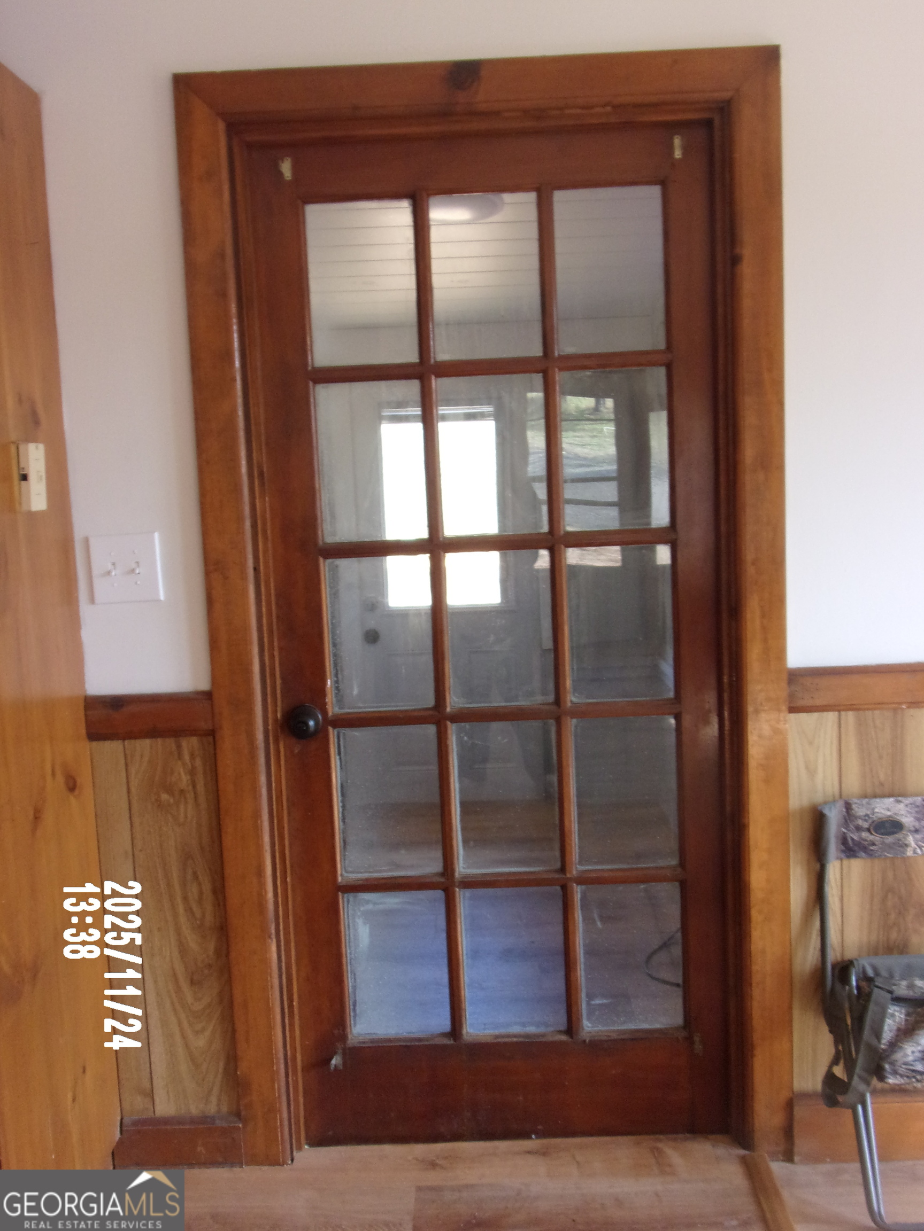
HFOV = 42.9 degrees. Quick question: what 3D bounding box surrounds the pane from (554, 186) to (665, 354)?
[{"bbox_3d":[0.285,-0.664,2.262,0.210,0.311,0.012,-2,6,2],"label":"pane"}]

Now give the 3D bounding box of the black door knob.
[{"bbox_3d":[-0.314,0.216,2.323,0.066,0.066,0.064,-2,6,2],"label":"black door knob"}]

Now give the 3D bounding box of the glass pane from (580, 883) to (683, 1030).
[{"bbox_3d":[0.347,0.700,2.412,0.206,0.309,0.014,-2,6,2],"label":"glass pane"}]

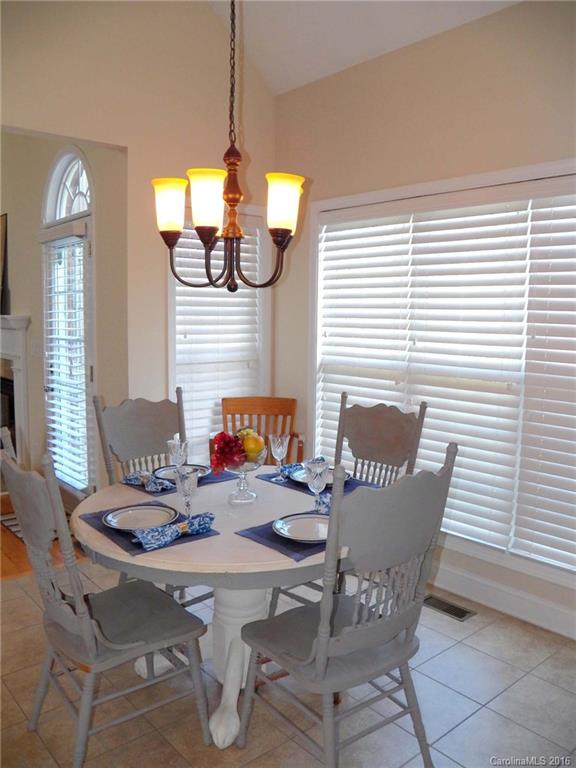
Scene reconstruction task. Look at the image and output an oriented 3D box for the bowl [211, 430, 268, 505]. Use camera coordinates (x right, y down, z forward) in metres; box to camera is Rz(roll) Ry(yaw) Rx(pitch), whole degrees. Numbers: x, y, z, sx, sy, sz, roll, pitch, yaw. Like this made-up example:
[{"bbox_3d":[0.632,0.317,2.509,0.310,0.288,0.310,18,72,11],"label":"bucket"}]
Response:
[{"bbox_3d":[-0.190,0.325,2.495,0.220,0.275,0.210,1,7,0],"label":"bowl"}]

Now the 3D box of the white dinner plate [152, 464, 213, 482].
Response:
[{"bbox_3d":[-0.481,0.405,2.812,0.265,0.025,0.265,1,7,0],"label":"white dinner plate"}]

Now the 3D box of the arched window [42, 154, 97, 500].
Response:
[{"bbox_3d":[-1.570,-0.356,4.411,0.110,2.450,0.920,-5,9,-42],"label":"arched window"}]

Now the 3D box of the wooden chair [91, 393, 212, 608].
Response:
[{"bbox_3d":[-0.532,0.617,2.803,0.485,1.110,0.550,-5,9,-42],"label":"wooden chair"}]

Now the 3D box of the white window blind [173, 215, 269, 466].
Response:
[{"bbox_3d":[-0.450,-0.208,4.061,0.690,1.730,0.070,-5,9,-39],"label":"white window blind"}]

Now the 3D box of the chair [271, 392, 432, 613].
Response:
[{"bbox_3d":[0.256,0.632,2.768,0.485,1.110,0.550,7,9,41],"label":"chair"}]

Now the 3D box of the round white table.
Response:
[{"bbox_3d":[-0.205,0.840,2.481,1.230,0.750,1.230,1,7,0],"label":"round white table"}]

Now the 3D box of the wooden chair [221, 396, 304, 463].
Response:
[{"bbox_3d":[-0.177,0.599,3.695,0.560,0.950,0.550,1,7,-2],"label":"wooden chair"}]

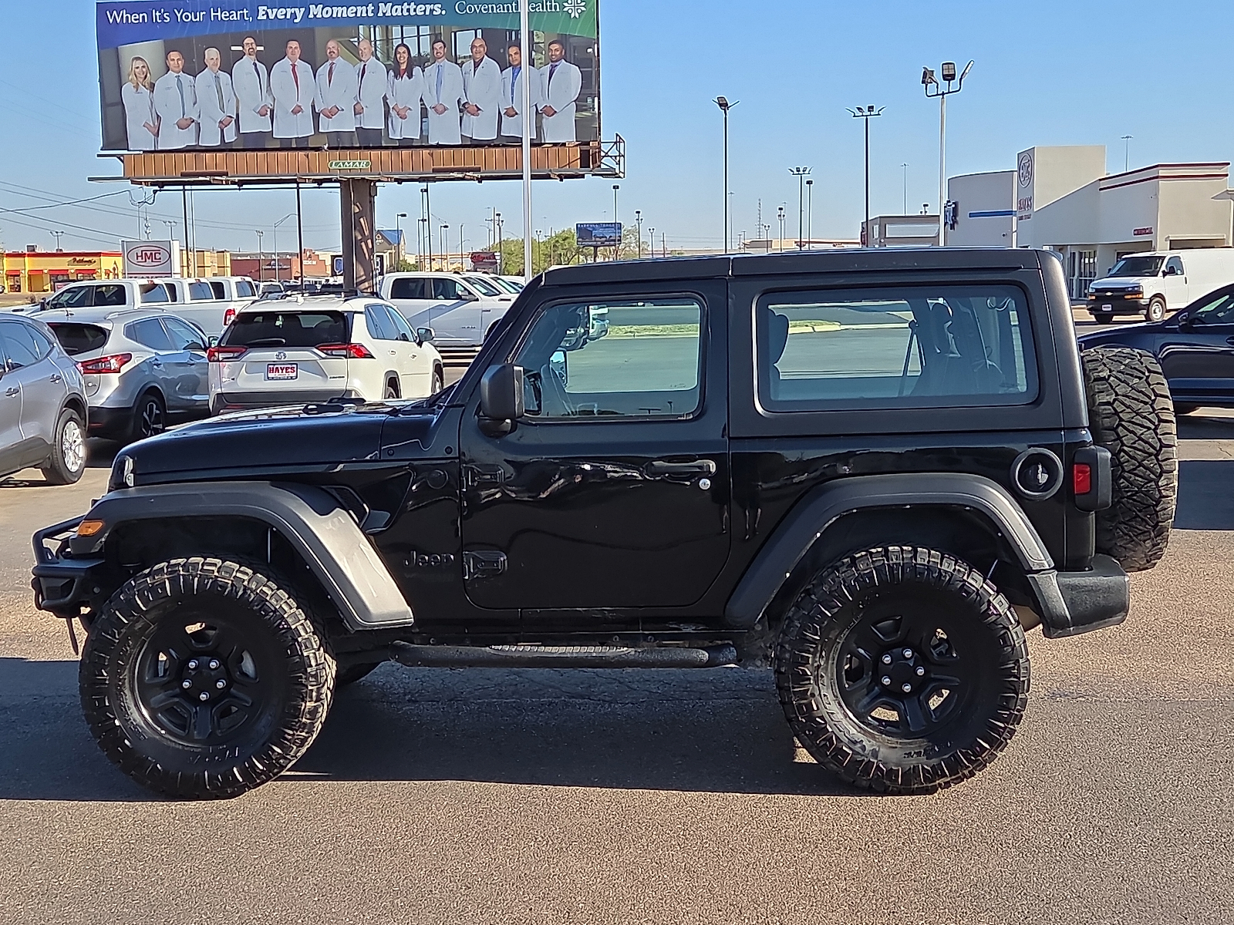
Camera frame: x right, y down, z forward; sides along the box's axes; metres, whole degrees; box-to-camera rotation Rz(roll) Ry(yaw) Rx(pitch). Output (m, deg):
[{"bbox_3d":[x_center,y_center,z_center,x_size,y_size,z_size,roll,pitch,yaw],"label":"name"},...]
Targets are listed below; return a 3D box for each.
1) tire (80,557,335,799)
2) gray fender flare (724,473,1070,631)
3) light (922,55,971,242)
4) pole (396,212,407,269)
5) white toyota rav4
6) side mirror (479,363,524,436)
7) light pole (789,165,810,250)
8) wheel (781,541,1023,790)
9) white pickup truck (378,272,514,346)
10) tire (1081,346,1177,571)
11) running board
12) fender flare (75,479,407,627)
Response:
[{"bbox_3d":[-1.459,0.765,6.001,0.859,0.854,0.305,-1,6,2],"label":"tire"},{"bbox_3d":[0.959,0.309,5.799,1.180,0.535,0.180,-1,6,2],"label":"gray fender flare"},{"bbox_3d":[9.235,-7.539,47.453,1.400,7.620,0.900,-1,6,0],"label":"light"},{"bbox_3d":[-20.285,-19.699,158.792,1.100,7.942,0.350,-1,6,0],"label":"pole"},{"bbox_3d":[-3.271,-1.134,19.883,1.860,1.700,4.600,0,6,6],"label":"white toyota rav4"},{"bbox_3d":[-0.392,-0.215,5.738,0.165,0.255,0.210,-1,6,2],"label":"side mirror"},{"bbox_3d":[10.567,-13.109,96.136,1.280,7.699,0.600,-1,6,0],"label":"light pole"},{"bbox_3d":[0.997,0.727,5.903,0.859,0.854,0.305,-1,6,2],"label":"wheel"},{"bbox_3d":[-4.000,-3.140,36.600,6.000,2.020,2.050,0,7,14],"label":"white pickup truck"},{"bbox_3d":[1.933,-0.015,6.580,0.285,0.870,0.870,-1,6,2],"label":"tire"},{"bbox_3d":[-0.188,0.681,5.918,1.226,0.095,0.190,-1,6,2],"label":"running board"},{"bbox_3d":[-1.310,0.323,5.940,1.200,0.520,0.270,-1,6,2],"label":"fender flare"}]

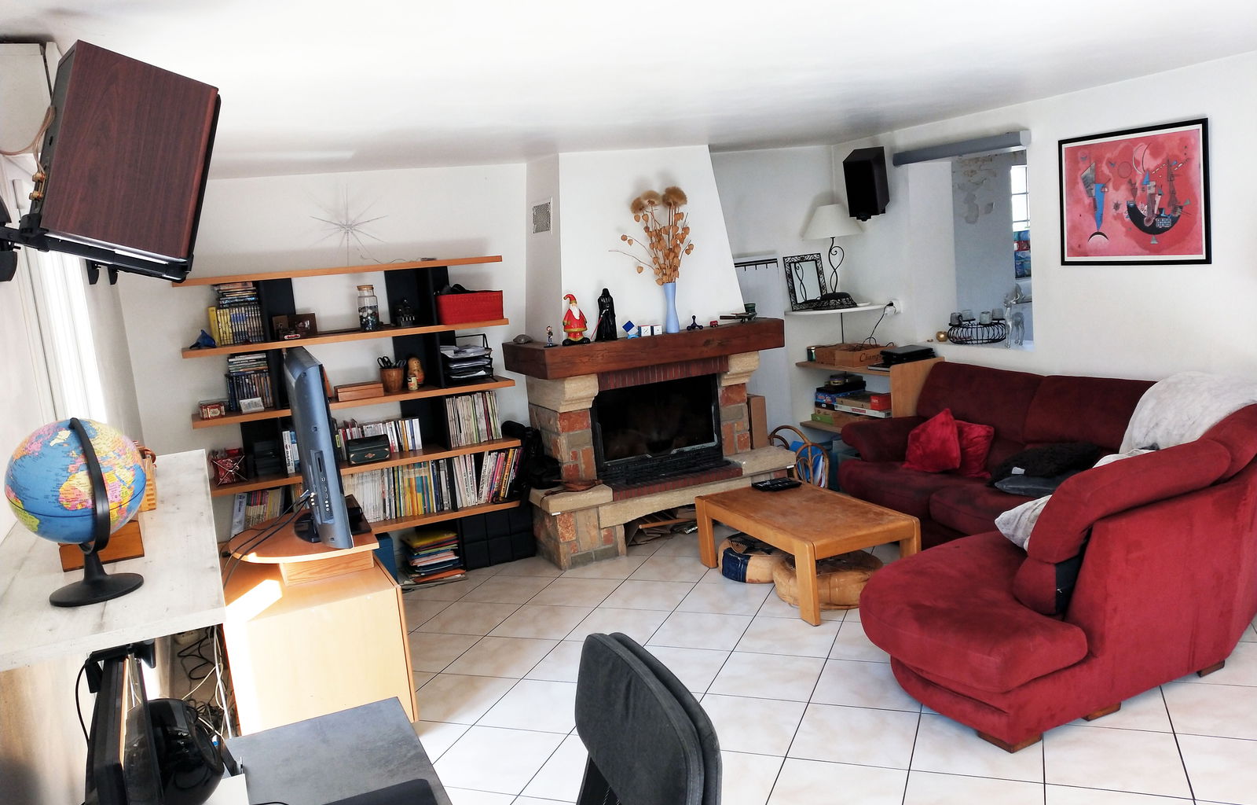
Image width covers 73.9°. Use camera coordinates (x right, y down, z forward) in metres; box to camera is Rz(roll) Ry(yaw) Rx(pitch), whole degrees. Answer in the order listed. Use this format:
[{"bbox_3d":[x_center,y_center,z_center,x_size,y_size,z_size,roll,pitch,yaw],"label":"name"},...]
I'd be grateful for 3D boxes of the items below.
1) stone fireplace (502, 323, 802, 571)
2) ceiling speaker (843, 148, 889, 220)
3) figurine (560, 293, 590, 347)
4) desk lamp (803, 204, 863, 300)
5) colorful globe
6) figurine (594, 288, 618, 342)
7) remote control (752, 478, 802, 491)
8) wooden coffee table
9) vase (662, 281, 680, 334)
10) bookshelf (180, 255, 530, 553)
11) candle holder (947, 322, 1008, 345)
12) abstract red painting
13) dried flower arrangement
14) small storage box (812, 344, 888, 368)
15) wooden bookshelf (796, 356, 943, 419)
[{"bbox_3d":[0.155,0.207,5.538,1.690,1.348,0.697,-9,10,-21],"label":"stone fireplace"},{"bbox_3d":[1.559,-1.440,5.465,0.181,0.355,0.234,4,32,32],"label":"ceiling speaker"},{"bbox_3d":[-0.297,-0.469,4.718,0.155,0.293,0.105,-8,9,-16],"label":"figurine"},{"bbox_3d":[1.402,-1.004,5.693,0.400,0.670,0.400,-3,9,14],"label":"desk lamp"},{"bbox_3d":[-1.364,0.196,2.061,0.295,0.315,0.295,-9,10,-21],"label":"colorful globe"},{"bbox_3d":[-0.130,-0.501,4.816,0.133,0.309,0.100,-8,9,-15],"label":"figurine"},{"bbox_3d":[0.889,0.488,4.964,0.221,0.025,0.107,-9,10,-21],"label":"remote control"},{"bbox_3d":[0.912,0.744,4.360,0.592,0.406,0.974,-9,10,-23],"label":"wooden coffee table"},{"bbox_3d":[0.264,-0.589,5.223,0.086,0.305,0.086,-5,9,1],"label":"vase"},{"bbox_3d":[-1.503,0.166,4.769,1.710,1.842,0.276,-9,10,-23],"label":"bookshelf"},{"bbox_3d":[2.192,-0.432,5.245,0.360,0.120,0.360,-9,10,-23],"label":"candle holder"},{"bbox_3d":[2.506,-1.027,4.215,0.030,0.655,0.780,-9,10,-21],"label":"abstract red painting"},{"bbox_3d":[0.162,-1.011,5.108,0.523,0.593,0.268,-9,10,-21],"label":"dried flower arrangement"},{"bbox_3d":[1.511,-0.328,5.682,0.280,0.113,0.404,-9,10,-23],"label":"small storage box"},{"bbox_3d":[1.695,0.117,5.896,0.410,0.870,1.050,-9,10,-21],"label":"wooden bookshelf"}]

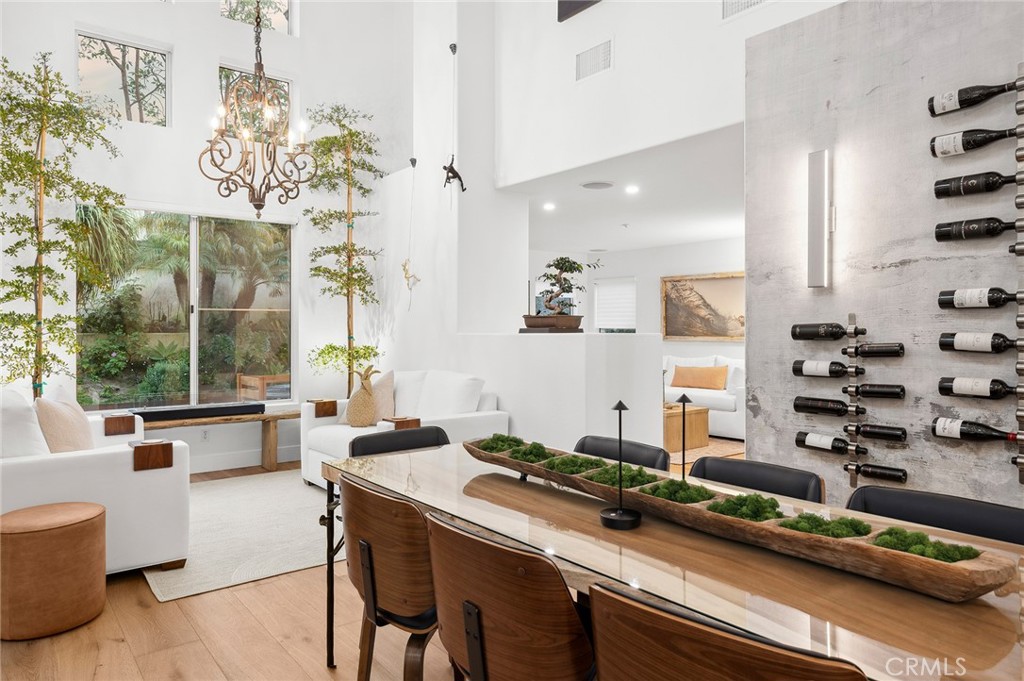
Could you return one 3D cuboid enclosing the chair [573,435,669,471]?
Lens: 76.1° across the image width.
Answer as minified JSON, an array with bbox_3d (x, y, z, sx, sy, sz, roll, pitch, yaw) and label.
[{"bbox_3d":[0.235,0.815,2.580,0.550,0.810,0.510,-1,1,-39],"label":"chair"}]

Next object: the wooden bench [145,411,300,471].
[{"bbox_3d":[-2.530,0.934,5.552,1.900,0.480,0.360,-1,1,-39],"label":"wooden bench"}]

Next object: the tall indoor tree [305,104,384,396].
[{"bbox_3d":[-1.572,-0.546,6.172,0.740,3.420,0.740,-1,1,-39],"label":"tall indoor tree"}]

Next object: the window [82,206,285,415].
[{"bbox_3d":[-2.805,-0.250,5.826,1.790,1.690,0.100,-1,1,-39],"label":"window"}]

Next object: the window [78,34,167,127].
[{"bbox_3d":[-3.236,-2.145,5.463,0.660,0.650,0.100,-1,1,-39],"label":"window"}]

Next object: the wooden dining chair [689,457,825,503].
[{"bbox_3d":[0.633,0.822,2.143,0.550,0.810,0.510,-1,1,-39],"label":"wooden dining chair"}]

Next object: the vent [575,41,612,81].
[{"bbox_3d":[0.569,-1.967,4.606,0.030,0.210,0.355,-1,1,-39],"label":"vent"}]

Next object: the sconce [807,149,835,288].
[{"bbox_3d":[1.468,-0.574,3.111,0.100,0.650,0.080,-1,1,-39],"label":"sconce"}]

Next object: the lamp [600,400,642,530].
[{"bbox_3d":[0.285,0.317,1.701,0.107,0.320,0.107,0,1,0],"label":"lamp"}]

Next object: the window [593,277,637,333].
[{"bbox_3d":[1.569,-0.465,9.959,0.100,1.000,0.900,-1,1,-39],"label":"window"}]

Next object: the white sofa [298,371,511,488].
[{"bbox_3d":[-0.889,0.731,5.073,0.980,0.900,1.600,-1,1,-39],"label":"white sofa"}]

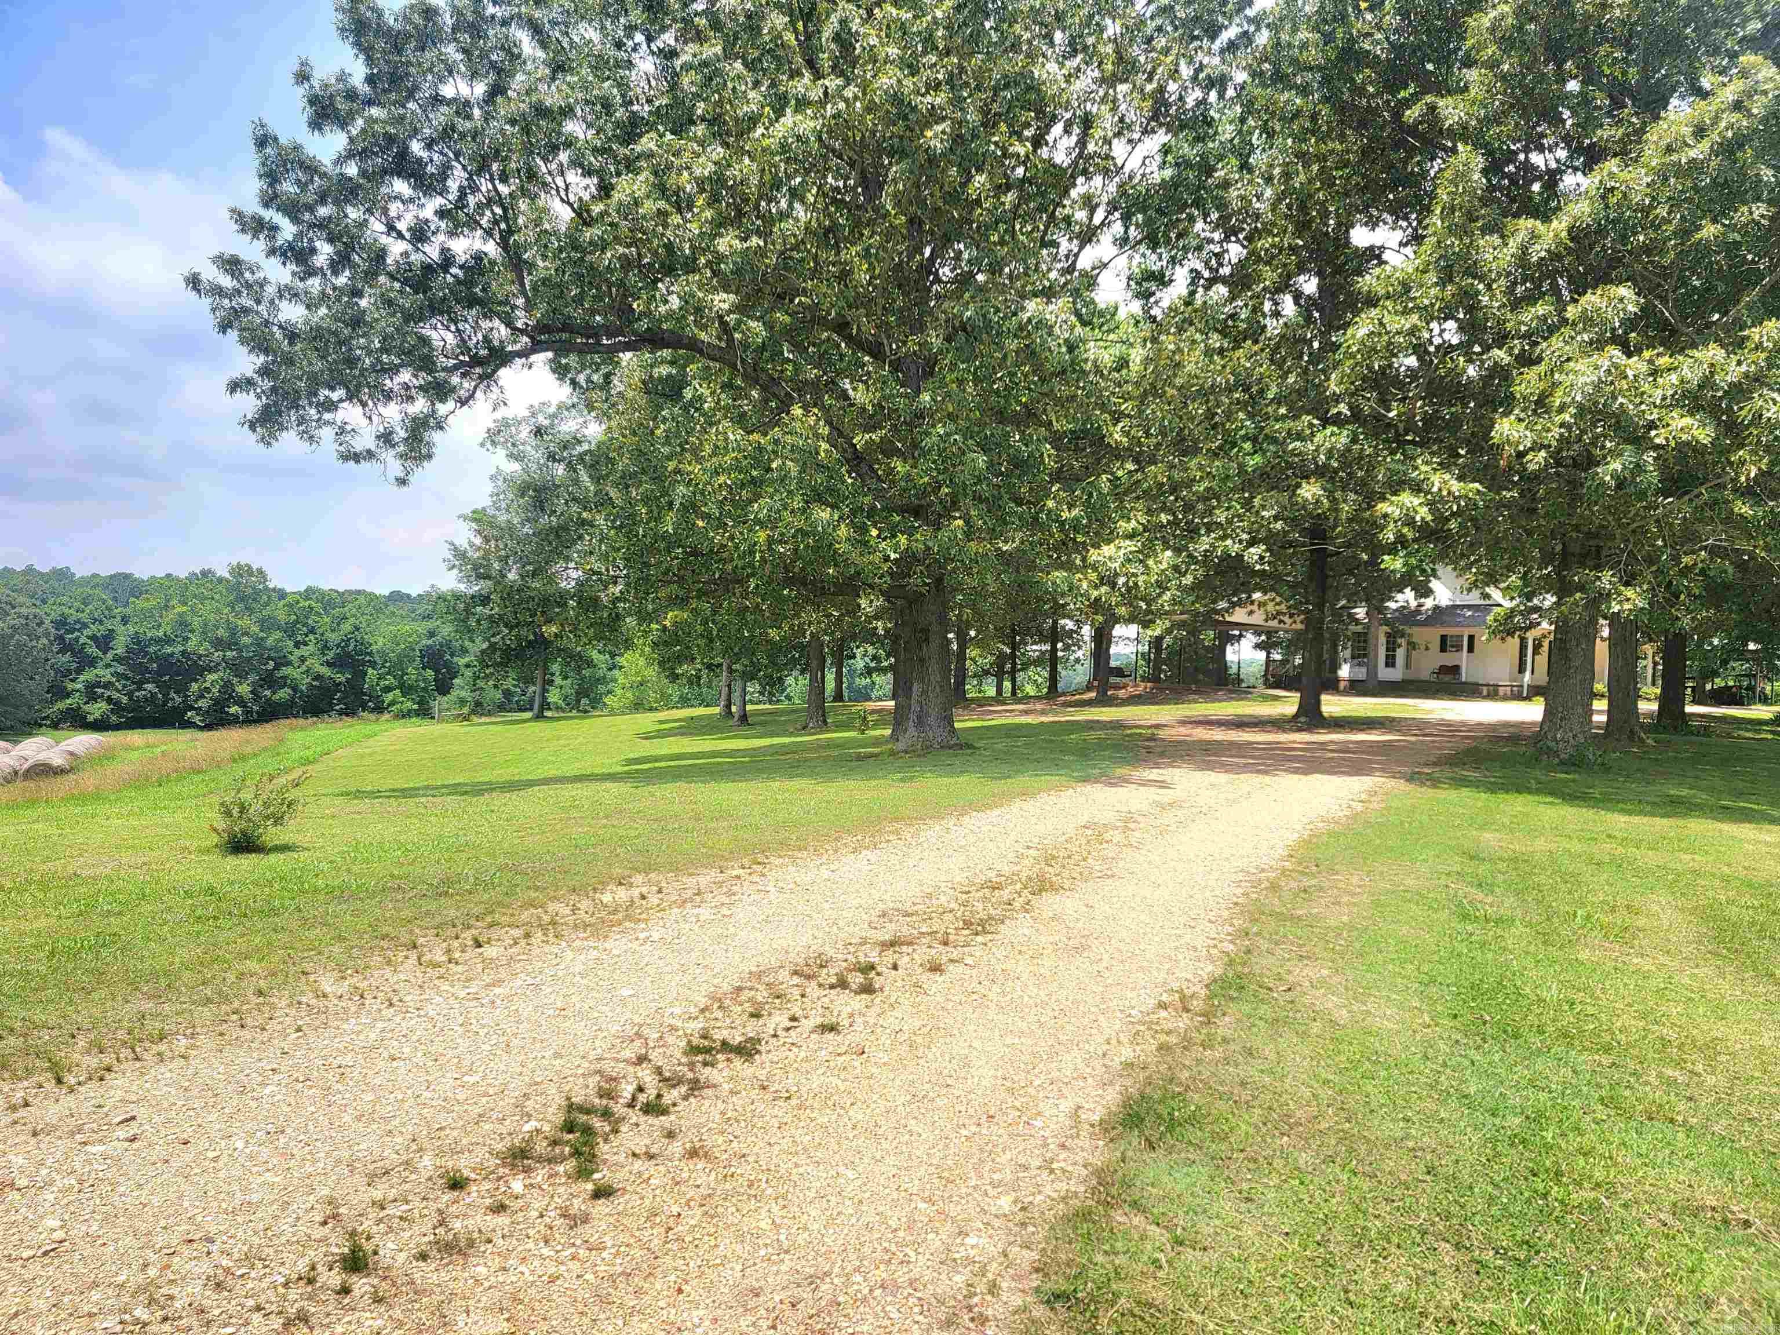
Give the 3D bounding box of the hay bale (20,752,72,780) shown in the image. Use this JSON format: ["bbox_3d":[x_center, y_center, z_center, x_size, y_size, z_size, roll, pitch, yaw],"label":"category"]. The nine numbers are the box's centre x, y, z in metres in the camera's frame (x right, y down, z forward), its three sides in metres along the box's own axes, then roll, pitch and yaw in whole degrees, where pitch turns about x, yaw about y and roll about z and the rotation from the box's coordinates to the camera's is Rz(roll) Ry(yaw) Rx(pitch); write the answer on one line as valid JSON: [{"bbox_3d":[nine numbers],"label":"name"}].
[{"bbox_3d":[-26.927,3.583,39.500,1.500,1.420,1.350,0,0,-20],"label":"hay bale"}]

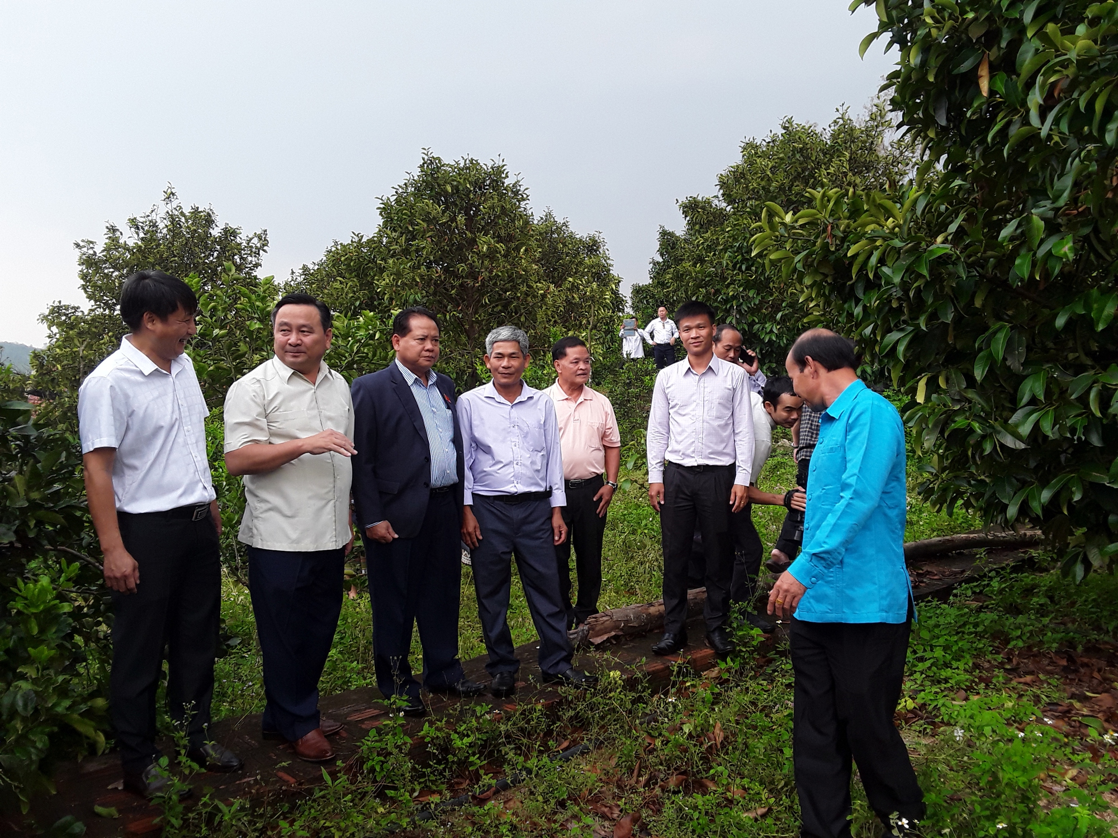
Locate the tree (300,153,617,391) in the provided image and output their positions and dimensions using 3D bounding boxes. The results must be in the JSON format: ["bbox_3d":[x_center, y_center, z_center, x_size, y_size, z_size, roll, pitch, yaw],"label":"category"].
[{"bbox_3d":[-1.307,-1.814,11.500,4.200,3.409,3.900,0,0,0],"label":"tree"}]

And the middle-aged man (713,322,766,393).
[{"bbox_3d":[1.064,0.238,5.350,0.520,1.650,0.380,0,0,-15],"label":"middle-aged man"}]

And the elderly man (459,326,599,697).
[{"bbox_3d":[-0.157,0.405,3.960,0.580,1.646,0.380,0,0,-10],"label":"elderly man"}]

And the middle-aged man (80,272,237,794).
[{"bbox_3d":[-1.346,0.360,2.950,0.380,1.723,0.520,0,0,28],"label":"middle-aged man"}]

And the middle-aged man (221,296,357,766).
[{"bbox_3d":[-0.998,0.381,3.250,0.420,1.702,0.520,0,0,38],"label":"middle-aged man"}]

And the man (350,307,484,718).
[{"bbox_3d":[-0.615,0.370,3.710,0.400,1.687,0.520,0,0,36],"label":"man"}]

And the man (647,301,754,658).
[{"bbox_3d":[0.692,0.279,4.280,0.520,1.710,0.320,0,0,7],"label":"man"}]

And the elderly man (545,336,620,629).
[{"bbox_3d":[0.119,0.364,4.850,0.500,1.647,0.330,0,0,0],"label":"elderly man"}]

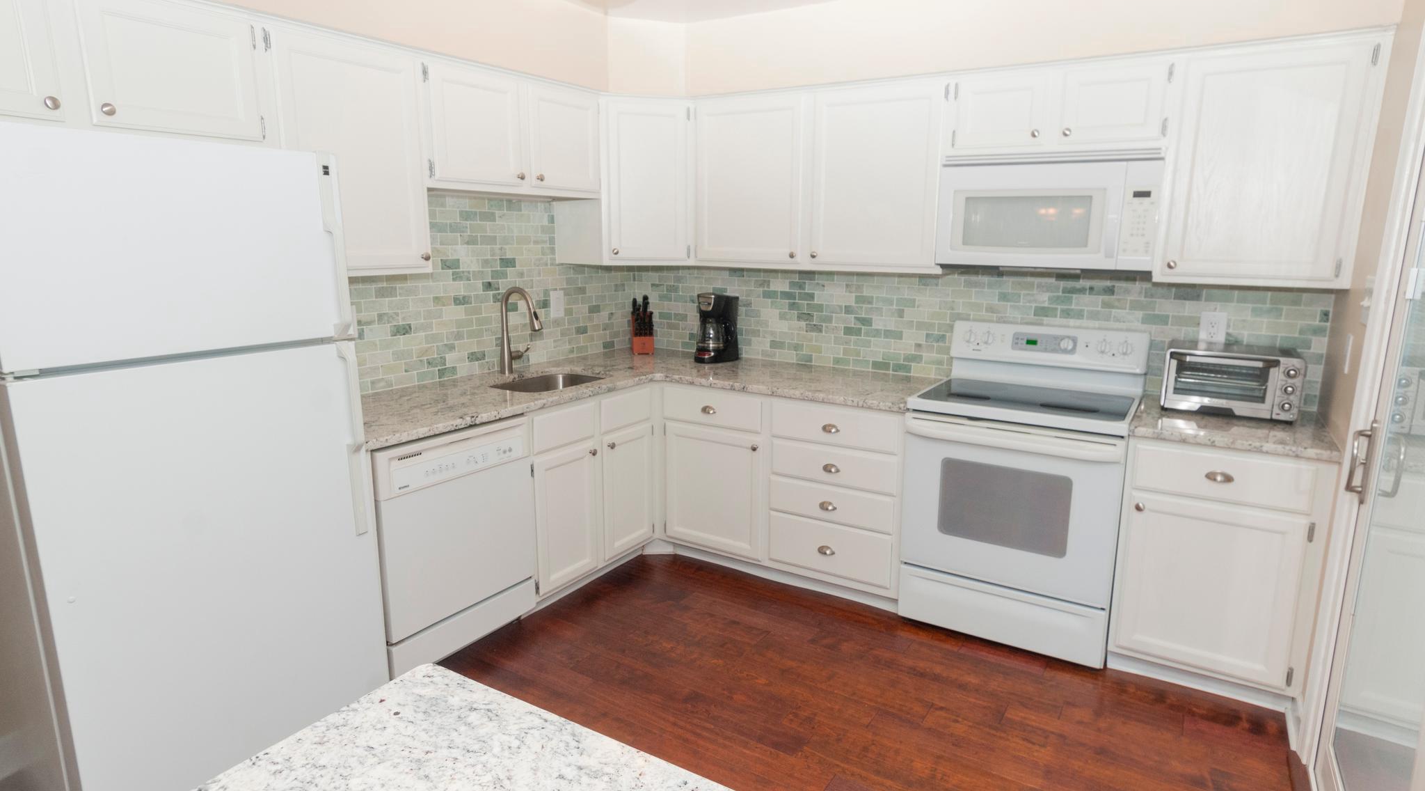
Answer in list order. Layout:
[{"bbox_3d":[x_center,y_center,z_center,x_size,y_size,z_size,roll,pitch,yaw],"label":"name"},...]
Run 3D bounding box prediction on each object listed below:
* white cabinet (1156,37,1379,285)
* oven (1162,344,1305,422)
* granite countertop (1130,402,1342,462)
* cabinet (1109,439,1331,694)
[{"bbox_3d":[1.906,-0.786,2.488,0.543,0.766,0.325,7,14,29],"label":"white cabinet"},{"bbox_3d":[1.902,-0.049,2.613,0.395,0.220,0.290,9,14,35],"label":"oven"},{"bbox_3d":[1.802,0.106,2.503,0.540,0.038,0.635,7,13,30],"label":"granite countertop"},{"bbox_3d":[1.802,0.518,2.595,0.535,0.800,0.610,7,13,30],"label":"cabinet"}]

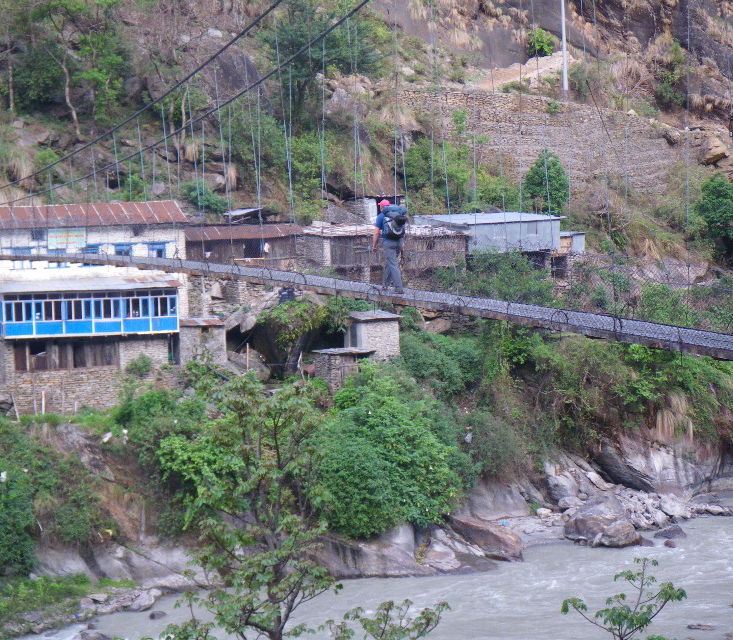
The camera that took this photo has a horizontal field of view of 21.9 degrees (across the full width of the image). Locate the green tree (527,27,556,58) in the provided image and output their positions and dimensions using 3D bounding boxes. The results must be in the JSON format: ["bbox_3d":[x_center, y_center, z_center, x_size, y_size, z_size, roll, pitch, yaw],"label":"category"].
[{"bbox_3d":[11.250,-17.840,122.000,1.900,2.000,1.800,-1,5,0],"label":"green tree"}]

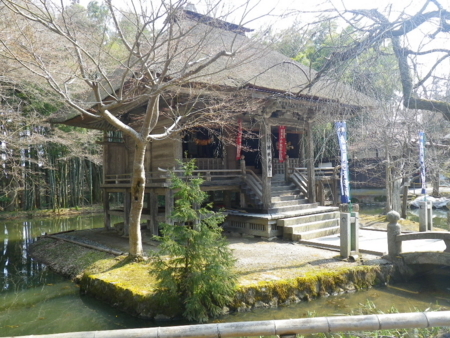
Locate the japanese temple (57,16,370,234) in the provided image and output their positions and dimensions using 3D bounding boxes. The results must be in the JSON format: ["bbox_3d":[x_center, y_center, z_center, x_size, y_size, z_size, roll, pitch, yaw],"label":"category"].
[{"bbox_3d":[0.084,-1.923,14.433,10.170,8.210,8.850,-1,-2,-38],"label":"japanese temple"}]

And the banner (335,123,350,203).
[{"bbox_3d":[2.604,-0.167,8.100,0.480,1.820,0.070,-1,-2,-38],"label":"banner"}]

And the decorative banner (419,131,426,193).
[{"bbox_3d":[5.721,-0.180,10.550,0.460,1.820,0.070,-1,-2,-38],"label":"decorative banner"}]

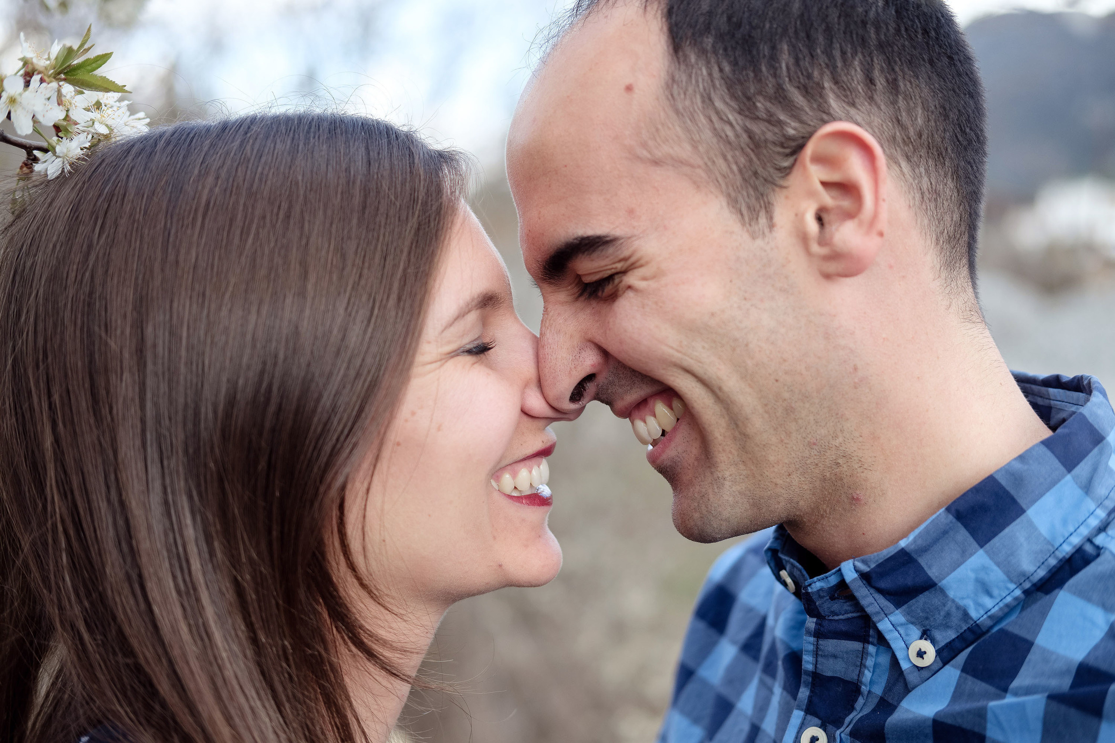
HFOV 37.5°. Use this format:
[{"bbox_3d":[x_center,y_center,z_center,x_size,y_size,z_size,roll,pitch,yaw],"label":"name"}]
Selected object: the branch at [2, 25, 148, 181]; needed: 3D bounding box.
[{"bbox_3d":[-0.221,-0.121,0.740,0.072,0.073,0.062,0,3,0],"label":"branch"}]

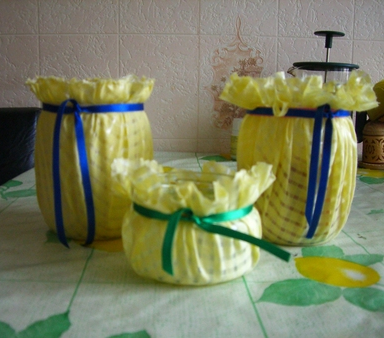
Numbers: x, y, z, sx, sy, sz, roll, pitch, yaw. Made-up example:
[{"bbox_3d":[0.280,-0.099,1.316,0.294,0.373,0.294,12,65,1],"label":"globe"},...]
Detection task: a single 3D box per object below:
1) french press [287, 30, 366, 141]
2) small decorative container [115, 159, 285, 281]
[{"bbox_3d":[0.225,-0.118,0.844,0.138,0.221,0.112,1,10,0],"label":"french press"},{"bbox_3d":[0.003,0.033,0.376,0.126,0.083,0.120,1,10,0],"label":"small decorative container"}]

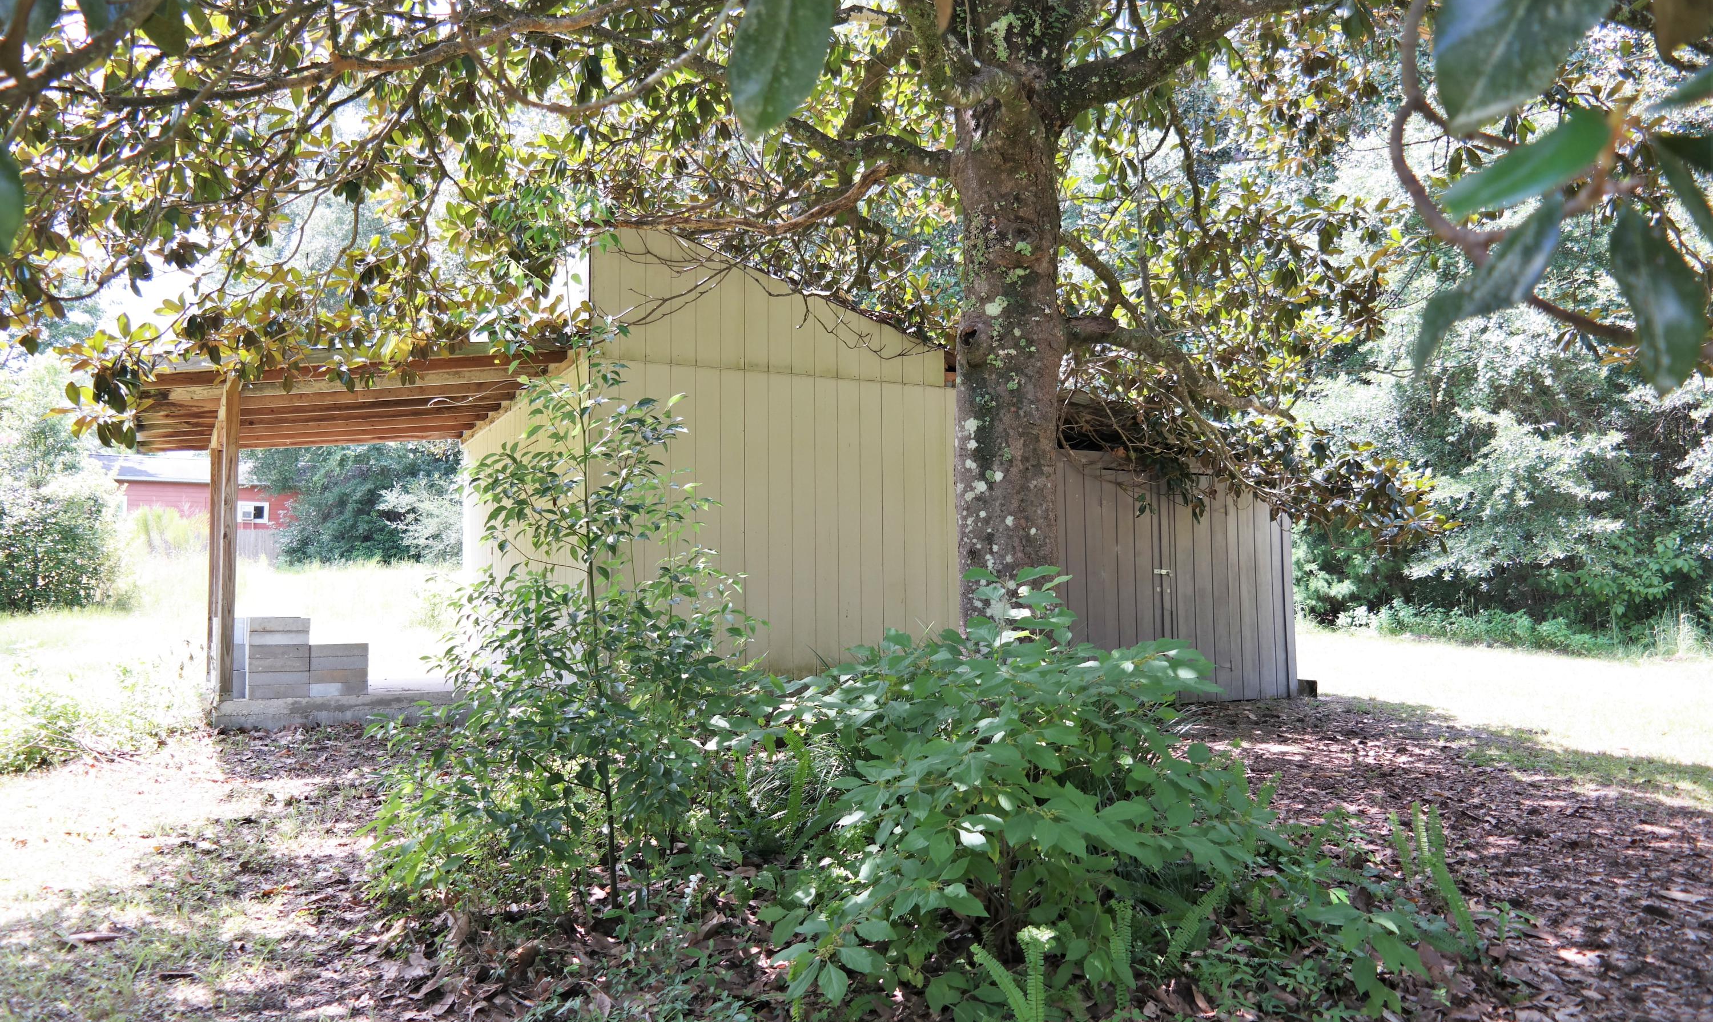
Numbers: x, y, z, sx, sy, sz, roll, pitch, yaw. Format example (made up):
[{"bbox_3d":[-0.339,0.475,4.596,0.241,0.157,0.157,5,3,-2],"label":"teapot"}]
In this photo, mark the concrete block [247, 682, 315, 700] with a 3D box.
[{"bbox_3d":[-4.096,1.283,9.120,0.393,0.095,0.194,2,-5,-25],"label":"concrete block"}]

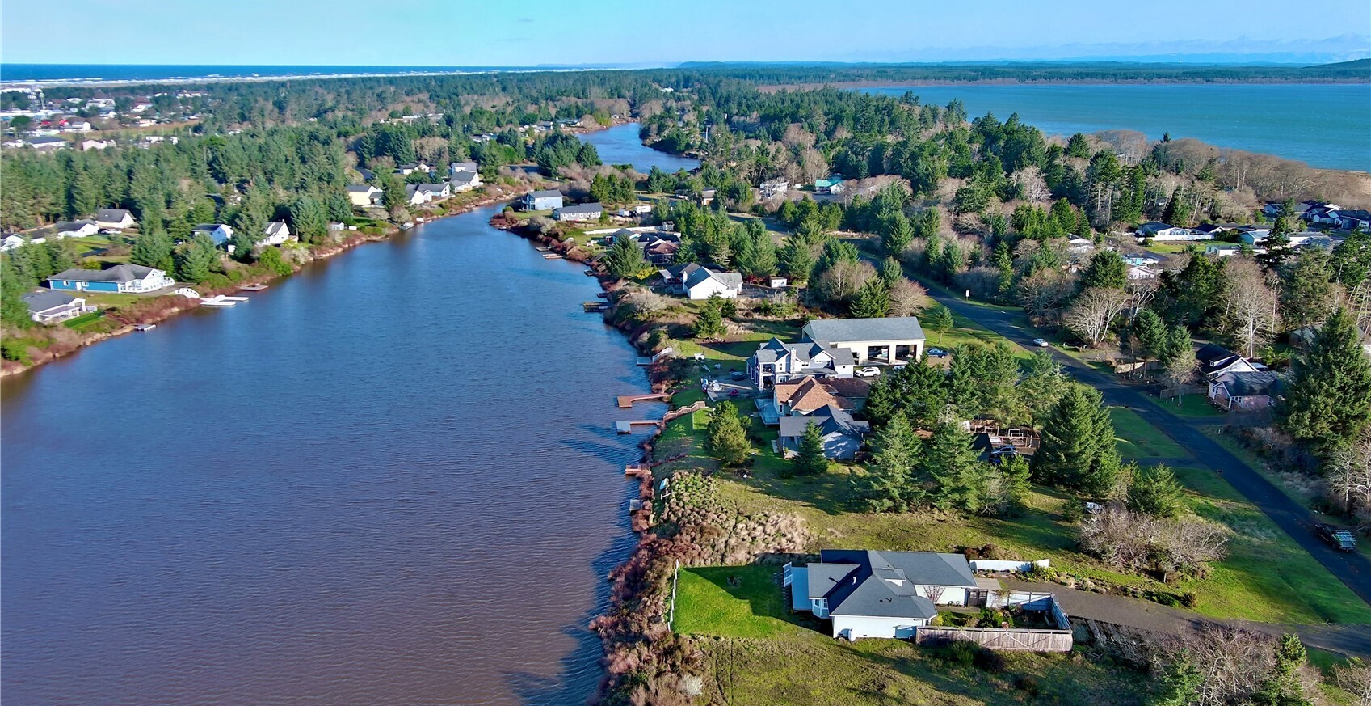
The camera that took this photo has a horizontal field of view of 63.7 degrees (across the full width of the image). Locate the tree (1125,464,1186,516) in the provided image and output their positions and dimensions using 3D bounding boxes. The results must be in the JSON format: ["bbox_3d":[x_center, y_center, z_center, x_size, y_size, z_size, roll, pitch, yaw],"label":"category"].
[{"bbox_3d":[64.940,18.640,151.190,7.820,7.550,7.820,0,15,0],"label":"tree"}]

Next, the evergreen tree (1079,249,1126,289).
[{"bbox_3d":[108.310,-19.690,284.440,11.510,14.300,11.510,0,15,0],"label":"evergreen tree"}]

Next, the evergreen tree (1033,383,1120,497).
[{"bbox_3d":[57.411,12.080,162.029,12.762,16.314,12.762,0,15,0],"label":"evergreen tree"}]

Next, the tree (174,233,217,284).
[{"bbox_3d":[-143.869,-27.829,322.366,12.560,14.480,12.560,0,15,0],"label":"tree"}]

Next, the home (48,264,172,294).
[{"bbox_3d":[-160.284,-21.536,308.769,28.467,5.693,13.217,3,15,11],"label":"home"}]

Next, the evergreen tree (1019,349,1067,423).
[{"bbox_3d":[62.210,5.590,190.650,8.250,12.750,8.250,0,15,0],"label":"evergreen tree"}]

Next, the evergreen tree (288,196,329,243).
[{"bbox_3d":[-133.237,-47.939,390.190,14.017,15.383,14.017,0,15,0],"label":"evergreen tree"}]

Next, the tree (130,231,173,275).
[{"bbox_3d":[-162.634,-30.552,335.093,13.370,13.090,13.370,0,15,0],"label":"tree"}]

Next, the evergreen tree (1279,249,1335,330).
[{"bbox_3d":[143.580,-14.000,252.440,12.350,19.750,12.350,0,15,0],"label":"evergreen tree"}]

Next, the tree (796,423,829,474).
[{"bbox_3d":[20.150,14.920,174.654,5.270,8.560,5.270,0,15,0],"label":"tree"}]

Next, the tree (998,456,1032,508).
[{"bbox_3d":[48.867,18.642,162.742,5.070,7.720,5.070,0,15,0],"label":"tree"}]

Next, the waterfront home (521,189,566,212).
[{"bbox_3d":[-60.820,-65.010,469.730,15.500,6.900,11.500,-9,17,-31],"label":"waterfront home"}]

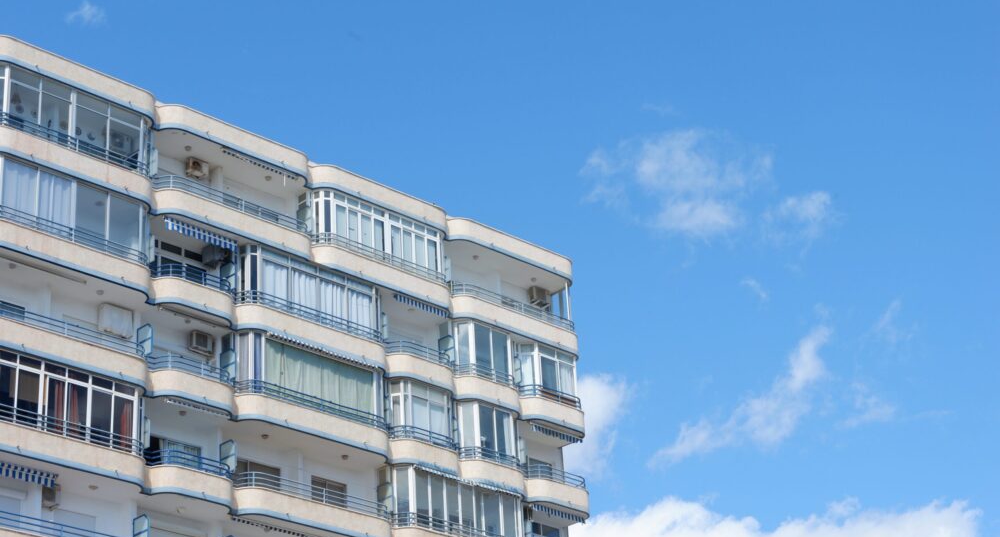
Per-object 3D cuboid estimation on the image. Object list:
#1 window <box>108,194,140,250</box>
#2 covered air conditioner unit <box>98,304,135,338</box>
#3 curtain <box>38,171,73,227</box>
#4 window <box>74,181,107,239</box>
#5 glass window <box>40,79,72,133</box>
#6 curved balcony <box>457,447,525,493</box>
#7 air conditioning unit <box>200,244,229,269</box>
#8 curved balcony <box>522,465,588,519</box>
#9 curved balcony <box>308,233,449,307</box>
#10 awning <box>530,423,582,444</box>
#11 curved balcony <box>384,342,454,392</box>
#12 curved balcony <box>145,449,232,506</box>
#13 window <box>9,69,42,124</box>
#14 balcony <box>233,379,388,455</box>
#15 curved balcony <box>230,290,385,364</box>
[{"bbox_3d":[-10.918,-1.252,60.370,1.061,1.761,0.080,21,-34,-40],"label":"window"},{"bbox_3d":[-10.920,1.533,59.074,1.040,0.898,0.271,21,-35,-40],"label":"covered air conditioner unit"},{"bbox_3d":[-12.588,-1.869,58.980,1.176,1.742,0.100,21,-34,-40],"label":"curtain"},{"bbox_3d":[-11.704,-1.550,59.652,1.106,1.761,0.080,21,-34,-40],"label":"window"},{"bbox_3d":[-12.643,-4.486,59.219,0.986,1.677,0.081,21,-34,-41],"label":"glass window"},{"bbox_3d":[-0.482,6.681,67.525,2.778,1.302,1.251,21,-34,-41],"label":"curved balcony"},{"bbox_3d":[-8.619,-0.363,63.134,0.564,0.554,0.492,21,-34,-41],"label":"air conditioning unit"},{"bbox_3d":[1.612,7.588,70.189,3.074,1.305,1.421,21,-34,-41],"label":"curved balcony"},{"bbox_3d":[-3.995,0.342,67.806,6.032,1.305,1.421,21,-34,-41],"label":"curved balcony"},{"bbox_3d":[1.955,5.654,71.083,2.465,0.280,0.300,21,-34,-41],"label":"awning"},{"bbox_3d":[-2.689,3.396,66.987,2.945,1.281,1.423,21,-34,-41],"label":"curved balcony"},{"bbox_3d":[-8.997,6.199,59.461,3.105,1.215,1.500,21,-34,-40],"label":"curved balcony"},{"bbox_3d":[-13.365,-4.692,58.576,1.035,1.845,0.082,21,-34,-41],"label":"window"},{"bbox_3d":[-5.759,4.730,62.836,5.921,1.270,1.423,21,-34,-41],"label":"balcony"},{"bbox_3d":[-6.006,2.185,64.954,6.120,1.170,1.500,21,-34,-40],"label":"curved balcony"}]

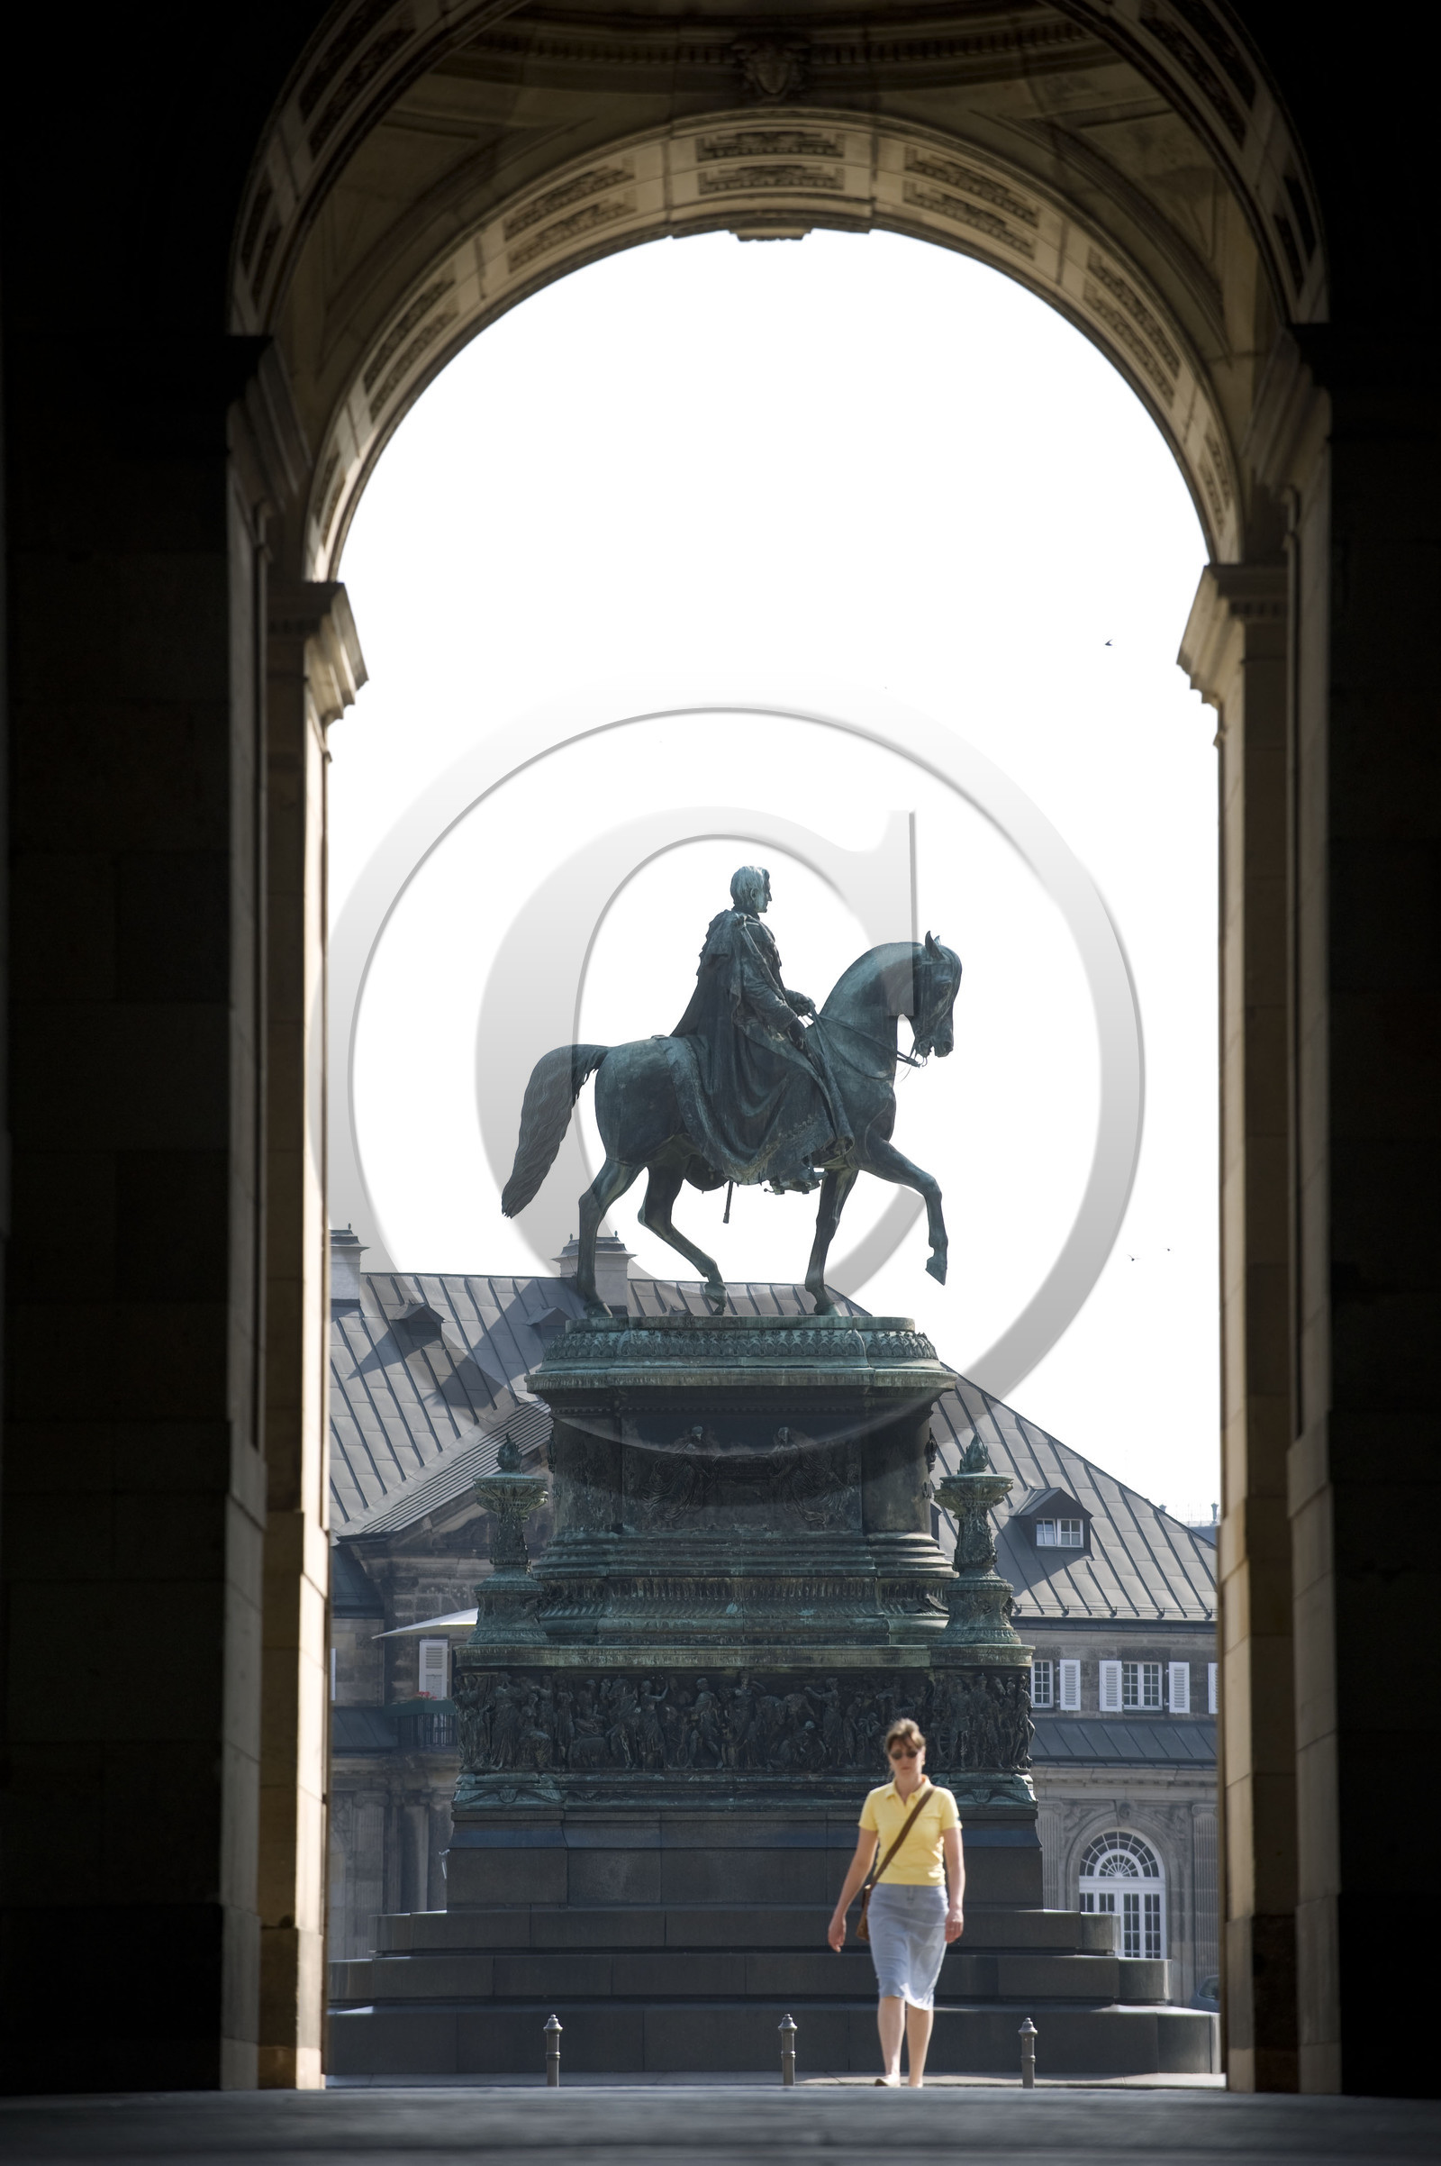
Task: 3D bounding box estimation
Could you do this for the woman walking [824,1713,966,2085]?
[{"bbox_3d":[0.790,3.689,54.000,0.600,1.670,0.470,0,-5,3],"label":"woman walking"}]

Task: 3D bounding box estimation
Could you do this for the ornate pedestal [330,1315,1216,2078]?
[{"bbox_3d":[0.285,7.146,139.700,10.990,8.870,8.600,0,-5,0],"label":"ornate pedestal"}]

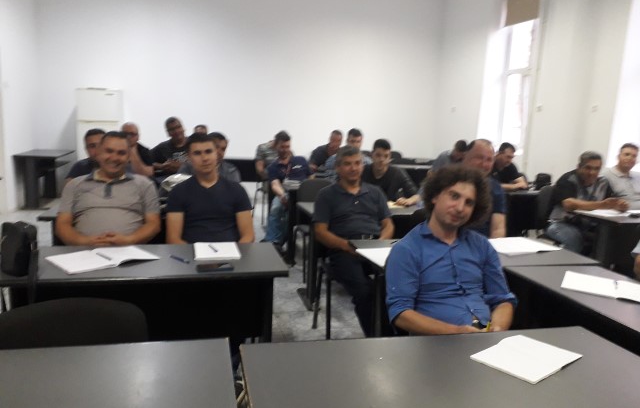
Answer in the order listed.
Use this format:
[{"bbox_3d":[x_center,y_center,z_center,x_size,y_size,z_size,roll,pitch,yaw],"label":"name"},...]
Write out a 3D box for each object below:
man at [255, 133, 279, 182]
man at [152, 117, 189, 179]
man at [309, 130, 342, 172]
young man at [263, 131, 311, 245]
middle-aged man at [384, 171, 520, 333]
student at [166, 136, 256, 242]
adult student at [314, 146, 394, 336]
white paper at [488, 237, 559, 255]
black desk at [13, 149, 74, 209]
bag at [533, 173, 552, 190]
[{"bbox_3d":[-0.580,-0.349,6.447,0.520,1.240,0.800,1,11,-9],"label":"man"},{"bbox_3d":[-1.508,-0.180,5.076,0.520,1.330,0.780,0,11,-13],"label":"man"},{"bbox_3d":[0.125,-0.281,6.550,0.540,1.330,0.720,0,10,-18],"label":"man"},{"bbox_3d":[-0.371,-0.183,5.639,0.540,1.240,0.800,1,11,-9],"label":"young man"},{"bbox_3d":[0.582,0.532,2.084,0.580,1.280,0.850,2,11,-6],"label":"middle-aged man"},{"bbox_3d":[-0.611,0.295,2.783,0.510,1.330,0.740,0,10,-15],"label":"student"},{"bbox_3d":[0.240,0.297,3.211,0.540,1.280,0.850,2,11,-8],"label":"adult student"},{"bbox_3d":[1.205,0.243,3.041,0.440,0.025,0.310,2,9,-4],"label":"white paper"},{"bbox_3d":[-3.741,-0.355,6.931,0.530,0.740,1.200,0,11,-13],"label":"black desk"},{"bbox_3d":[2.696,-0.258,6.021,0.190,0.200,0.140,2,9,-4],"label":"bag"}]

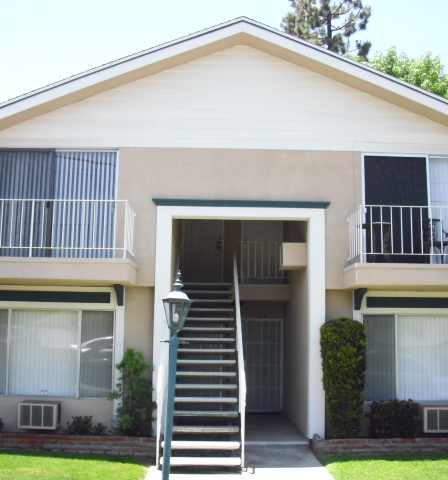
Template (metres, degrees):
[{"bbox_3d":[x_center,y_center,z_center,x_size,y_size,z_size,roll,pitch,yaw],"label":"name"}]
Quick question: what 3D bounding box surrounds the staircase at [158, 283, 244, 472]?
[{"bbox_3d":[-0.356,2.021,12.186,1.200,3.080,4.300,1,-8,0],"label":"staircase"}]

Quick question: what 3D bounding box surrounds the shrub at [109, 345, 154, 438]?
[{"bbox_3d":[-1.527,2.526,11.601,0.730,1.450,0.600,1,-8,0],"label":"shrub"}]

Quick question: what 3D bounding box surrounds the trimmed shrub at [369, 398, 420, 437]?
[{"bbox_3d":[2.810,2.983,11.579,0.800,0.640,0.600,1,-8,0],"label":"trimmed shrub"}]

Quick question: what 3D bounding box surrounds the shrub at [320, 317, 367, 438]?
[{"bbox_3d":[1.944,2.274,11.515,0.741,1.973,0.700,1,-9,-1],"label":"shrub"}]

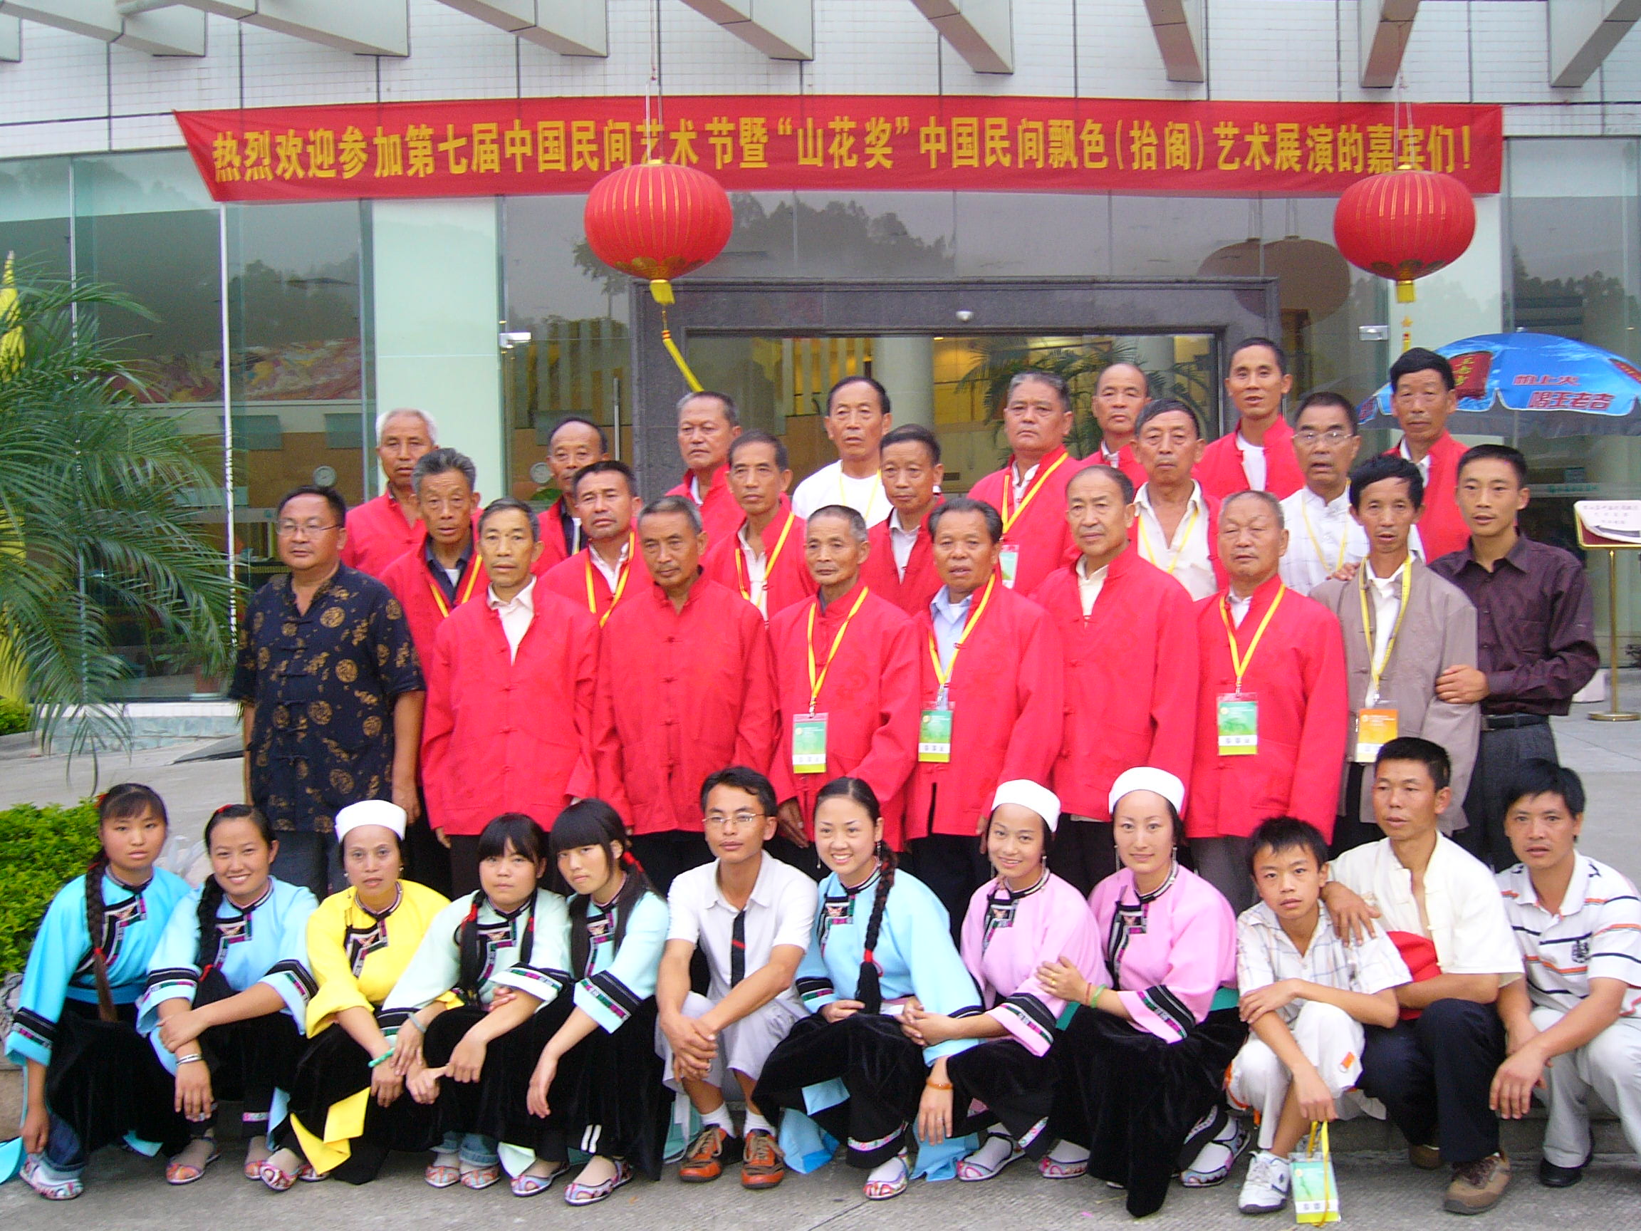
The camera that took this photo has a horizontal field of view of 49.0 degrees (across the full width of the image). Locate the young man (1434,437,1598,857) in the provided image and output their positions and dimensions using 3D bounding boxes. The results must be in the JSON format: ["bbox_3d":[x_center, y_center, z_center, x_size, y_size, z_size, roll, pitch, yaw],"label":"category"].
[{"bbox_3d":[1.831,0.389,4.758,0.520,1.682,0.360,-1,0,30],"label":"young man"}]

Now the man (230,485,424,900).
[{"bbox_3d":[-1.299,0.491,4.805,0.500,1.670,0.290,-1,0,14],"label":"man"}]

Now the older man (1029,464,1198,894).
[{"bbox_3d":[0.802,0.421,4.881,0.490,1.658,0.310,-1,0,30],"label":"older man"}]

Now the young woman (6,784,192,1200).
[{"bbox_3d":[-1.868,0.947,4.700,0.480,1.016,0.600,-2,1,-17],"label":"young woman"}]

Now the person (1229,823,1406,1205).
[{"bbox_3d":[1.222,0.939,4.420,0.430,0.909,0.560,-1,1,26],"label":"person"}]

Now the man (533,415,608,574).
[{"bbox_3d":[-0.746,0.194,5.680,0.450,1.640,0.300,-1,1,4],"label":"man"}]

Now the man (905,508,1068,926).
[{"bbox_3d":[0.442,0.490,4.950,0.470,1.630,0.310,-1,1,24],"label":"man"}]

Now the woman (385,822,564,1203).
[{"bbox_3d":[-0.878,0.946,4.643,0.460,0.878,0.600,-1,0,2],"label":"woman"}]

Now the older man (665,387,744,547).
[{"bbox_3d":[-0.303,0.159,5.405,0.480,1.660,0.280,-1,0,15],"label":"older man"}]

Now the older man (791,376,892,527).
[{"bbox_3d":[0.127,0.134,5.355,0.490,1.680,0.280,-1,0,4],"label":"older man"}]

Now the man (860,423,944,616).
[{"bbox_3d":[0.259,0.291,5.105,0.480,1.660,0.280,-1,0,10],"label":"man"}]

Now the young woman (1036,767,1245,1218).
[{"bbox_3d":[0.799,0.884,4.423,0.500,1.010,0.640,-1,0,24],"label":"young woman"}]

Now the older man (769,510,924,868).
[{"bbox_3d":[0.077,0.481,4.968,0.460,1.566,0.310,-1,0,21],"label":"older man"}]

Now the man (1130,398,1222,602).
[{"bbox_3d":[1.025,0.223,5.105,0.480,1.670,0.280,-1,0,14],"label":"man"}]

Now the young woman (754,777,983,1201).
[{"bbox_3d":[0.133,0.898,4.463,0.500,0.980,0.630,-1,0,18],"label":"young woman"}]

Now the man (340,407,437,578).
[{"bbox_3d":[-1.300,0.171,5.700,0.460,1.640,0.300,-1,1,-4],"label":"man"}]

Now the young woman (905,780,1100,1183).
[{"bbox_3d":[0.484,0.890,4.623,0.470,0.936,0.600,-1,0,24],"label":"young woman"}]

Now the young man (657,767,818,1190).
[{"bbox_3d":[-0.211,0.903,4.660,0.450,1.033,0.590,-1,1,8],"label":"young man"}]

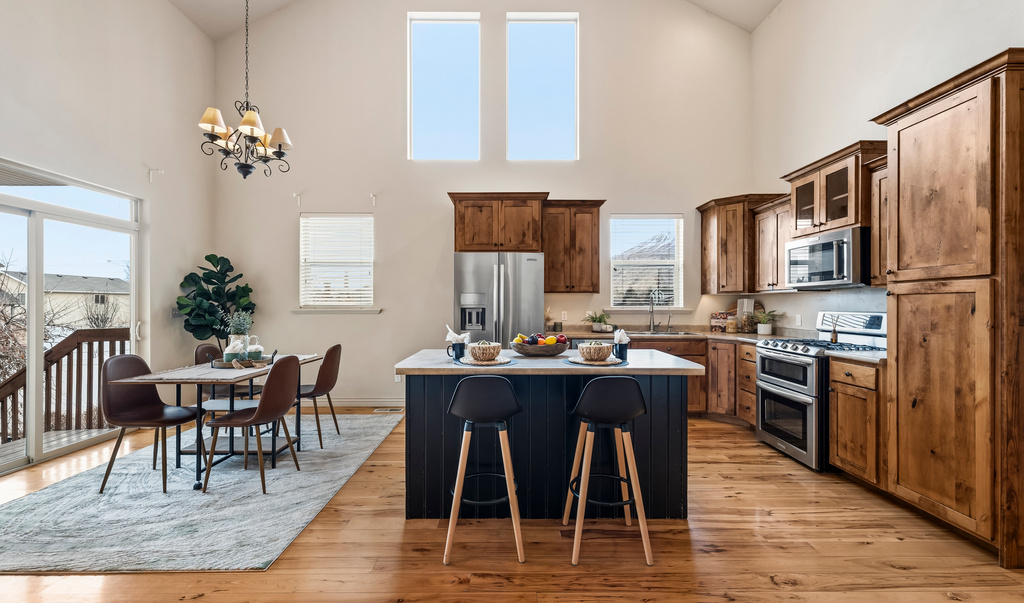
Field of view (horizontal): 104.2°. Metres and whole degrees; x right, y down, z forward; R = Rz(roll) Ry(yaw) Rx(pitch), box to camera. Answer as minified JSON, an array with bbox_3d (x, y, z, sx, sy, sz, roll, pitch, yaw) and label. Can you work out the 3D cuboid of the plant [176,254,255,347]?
[{"bbox_3d":[-3.200,0.390,4.380,0.770,1.790,0.740,0,0,-1],"label":"plant"}]

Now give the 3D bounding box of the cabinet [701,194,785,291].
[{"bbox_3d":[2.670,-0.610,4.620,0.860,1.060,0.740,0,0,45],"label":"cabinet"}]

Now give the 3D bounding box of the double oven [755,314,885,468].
[{"bbox_3d":[2.581,0.703,3.342,0.710,1.200,0.760,0,0,0],"label":"double oven"}]

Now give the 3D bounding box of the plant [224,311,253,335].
[{"bbox_3d":[-2.360,0.185,3.440,0.240,0.210,0.220,0,0,-1],"label":"plant"}]

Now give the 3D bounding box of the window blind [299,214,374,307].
[{"bbox_3d":[-2.159,-0.500,4.960,0.915,1.190,0.120,0,0,0],"label":"window blind"}]

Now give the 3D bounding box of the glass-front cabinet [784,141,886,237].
[{"bbox_3d":[2.763,-0.877,3.364,0.400,0.603,0.870,0,0,0],"label":"glass-front cabinet"}]

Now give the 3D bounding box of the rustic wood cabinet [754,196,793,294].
[{"bbox_3d":[2.780,-0.540,4.020,0.370,0.910,0.560,0,0,0],"label":"rustic wood cabinet"}]

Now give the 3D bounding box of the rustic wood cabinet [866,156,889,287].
[{"bbox_3d":[2.760,-0.550,2.703,0.380,0.890,0.460,0,0,0],"label":"rustic wood cabinet"}]

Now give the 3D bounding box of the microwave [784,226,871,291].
[{"bbox_3d":[2.770,-0.345,3.390,0.390,0.418,0.750,0,0,0],"label":"microwave"}]

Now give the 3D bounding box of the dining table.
[{"bbox_3d":[-2.318,0.926,3.330,0.850,0.750,1.240,0,0,0],"label":"dining table"}]

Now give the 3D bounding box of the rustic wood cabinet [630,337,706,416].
[{"bbox_3d":[1.685,0.854,4.618,0.860,0.870,0.620,0,0,0],"label":"rustic wood cabinet"}]

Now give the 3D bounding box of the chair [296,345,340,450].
[{"bbox_3d":[-1.830,0.846,3.659,0.550,0.900,0.460,0,0,0],"label":"chair"}]

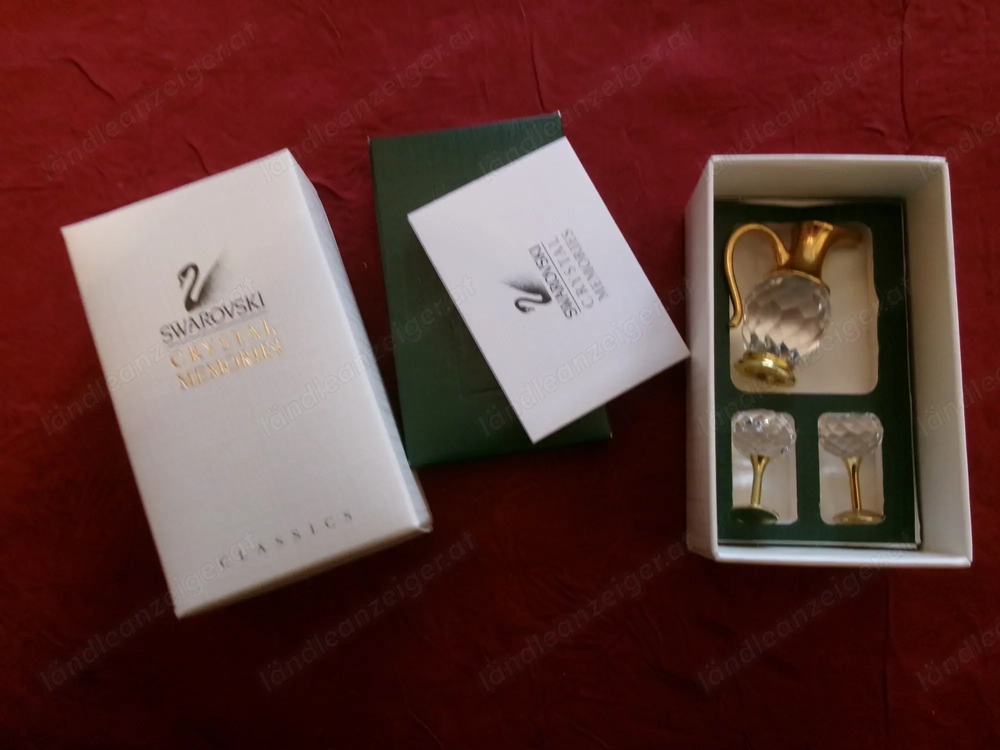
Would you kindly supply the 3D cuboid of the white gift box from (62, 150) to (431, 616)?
[{"bbox_3d":[-0.067,0.002,0.221,0.062,0.030,0.106,-20,81,-2],"label":"white gift box"}]

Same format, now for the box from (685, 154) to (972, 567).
[{"bbox_3d":[0.083,-0.003,0.217,0.060,0.034,0.102,1,81,1],"label":"box"}]

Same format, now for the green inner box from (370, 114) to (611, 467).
[{"bbox_3d":[-0.004,-0.025,0.234,0.056,0.011,0.096,-8,81,0],"label":"green inner box"}]

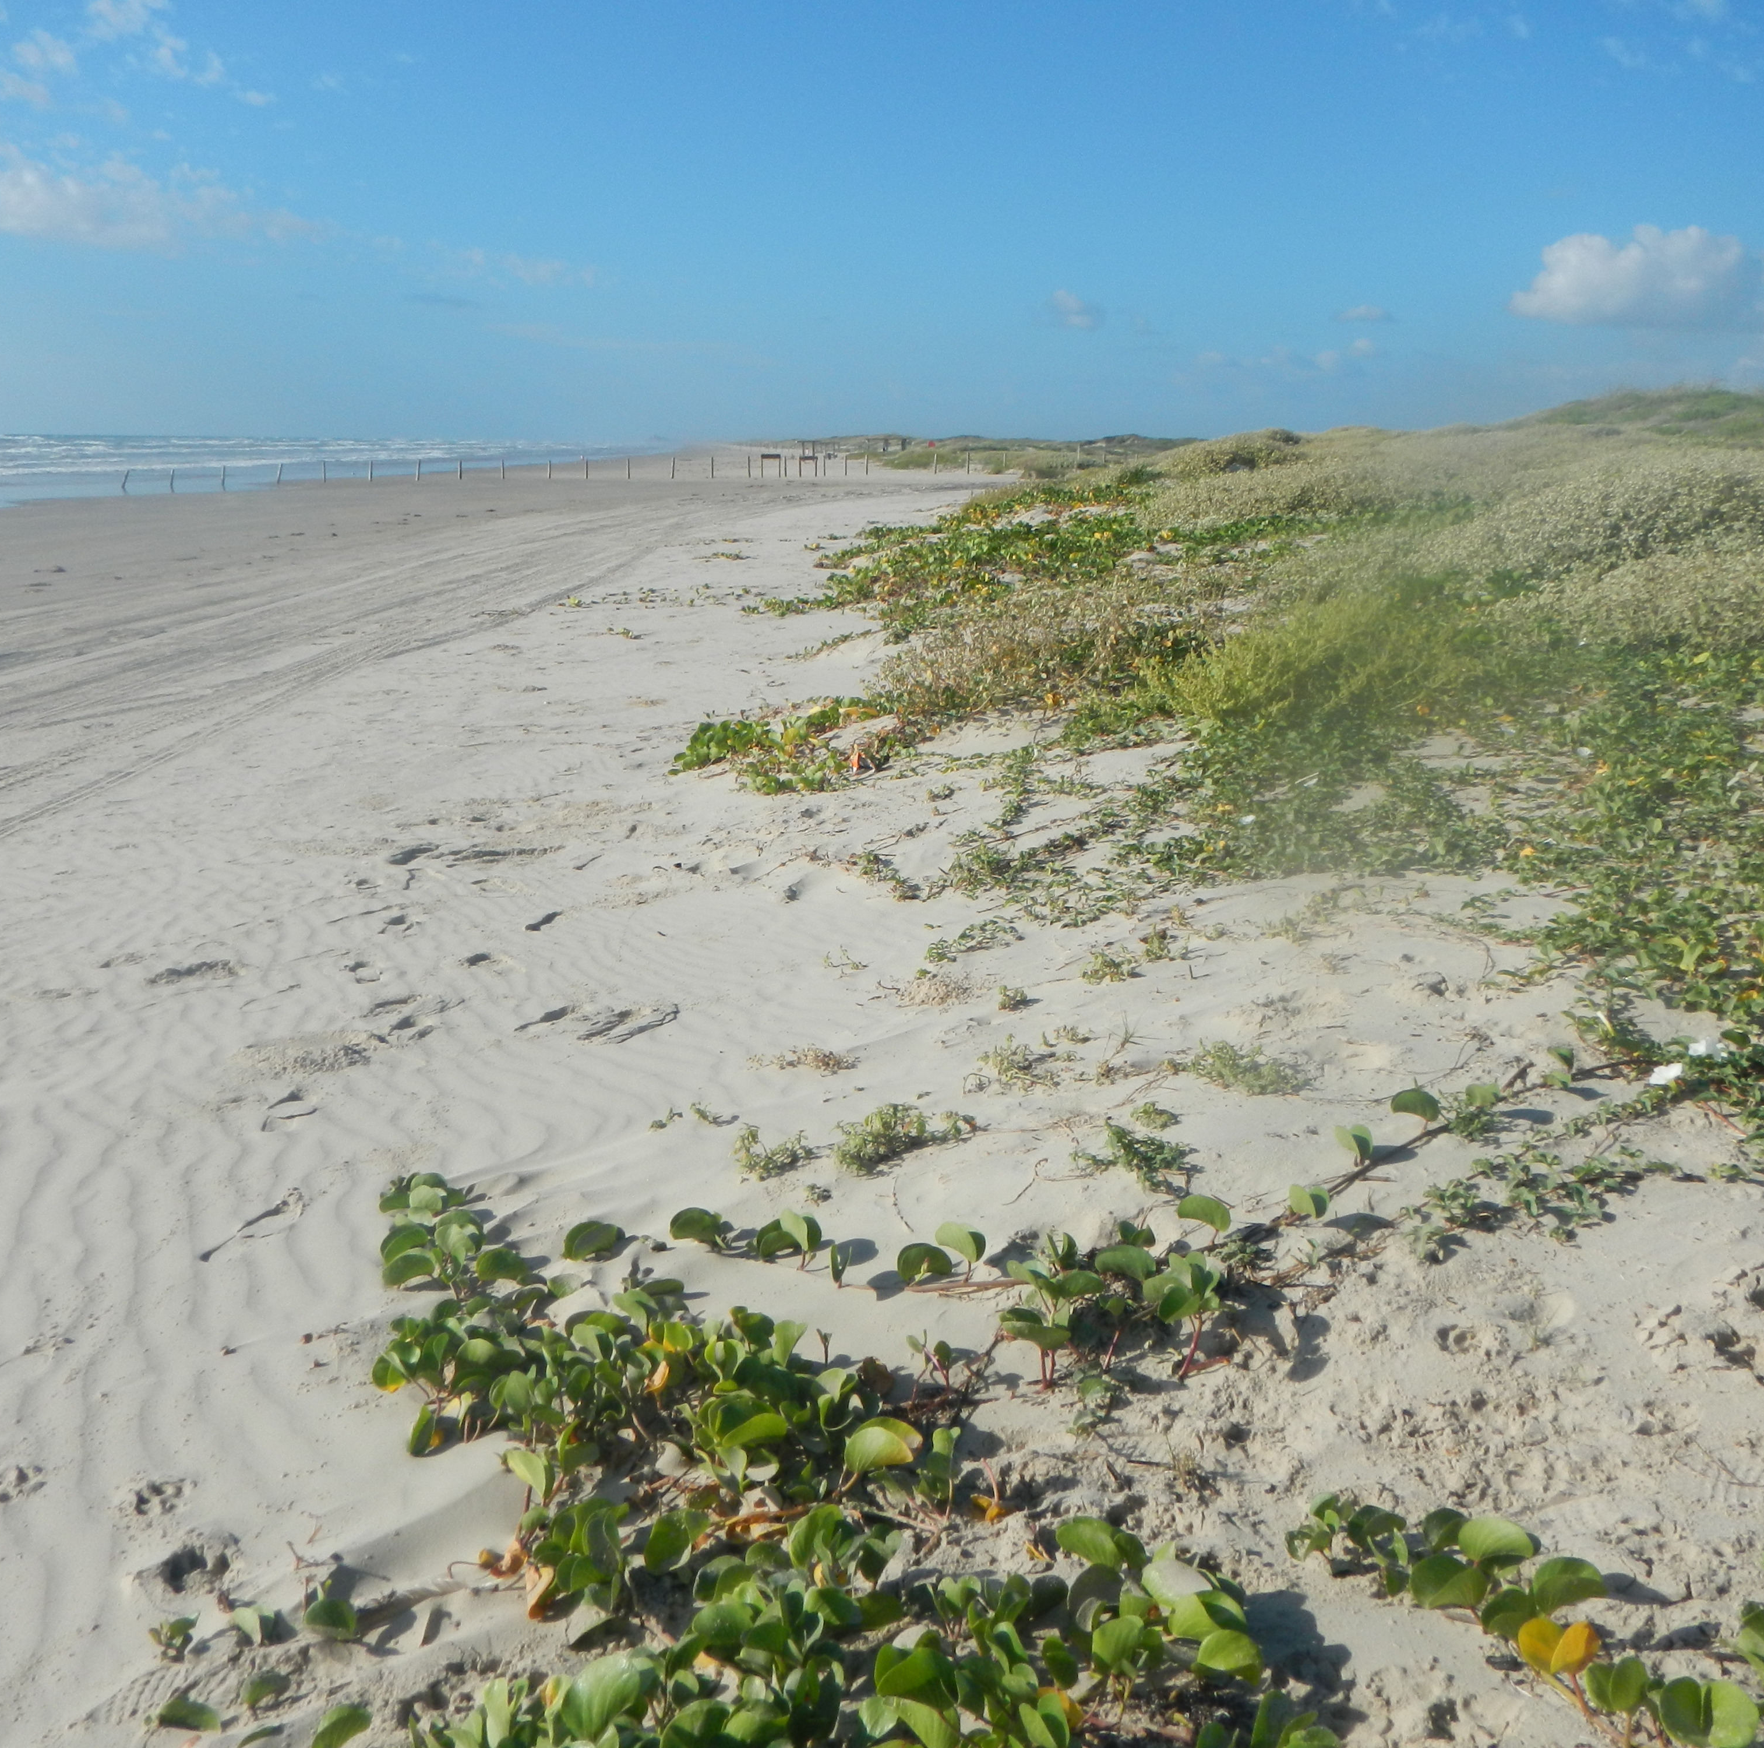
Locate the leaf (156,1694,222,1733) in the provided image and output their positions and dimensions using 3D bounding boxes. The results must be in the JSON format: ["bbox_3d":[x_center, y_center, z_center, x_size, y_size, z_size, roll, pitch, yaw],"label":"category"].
[{"bbox_3d":[-0.757,0.917,2.060,0.072,0.029,0.047,-5,14,-22],"label":"leaf"}]

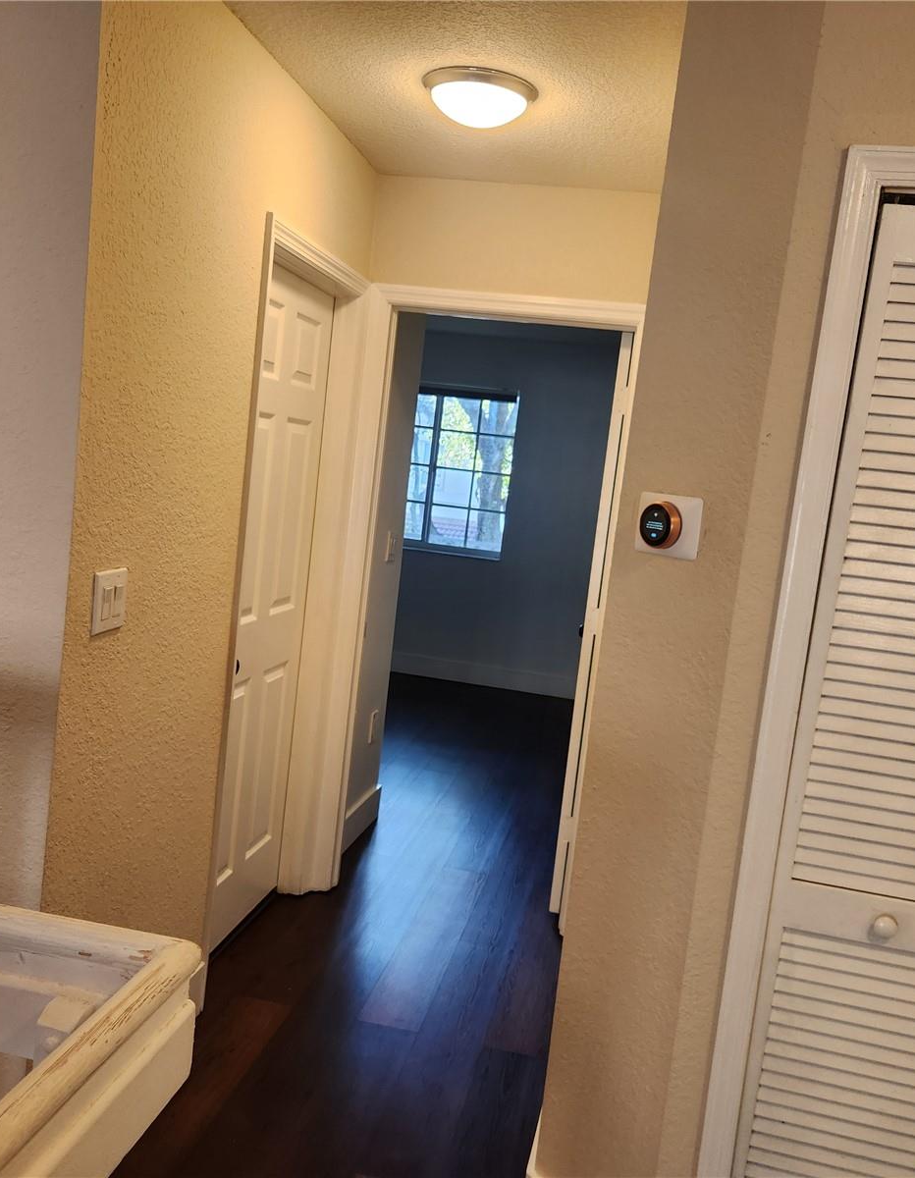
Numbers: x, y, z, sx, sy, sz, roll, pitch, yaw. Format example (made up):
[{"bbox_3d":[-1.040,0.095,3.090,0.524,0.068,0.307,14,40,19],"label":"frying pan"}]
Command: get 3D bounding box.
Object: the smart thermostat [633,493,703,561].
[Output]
[{"bbox_3d":[0.358,-0.112,1.834,0.033,0.107,0.150,1,9,-35],"label":"smart thermostat"}]

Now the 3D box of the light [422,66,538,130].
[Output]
[{"bbox_3d":[0.052,-1.167,2.524,0.284,0.090,0.284,8,7,10],"label":"light"}]

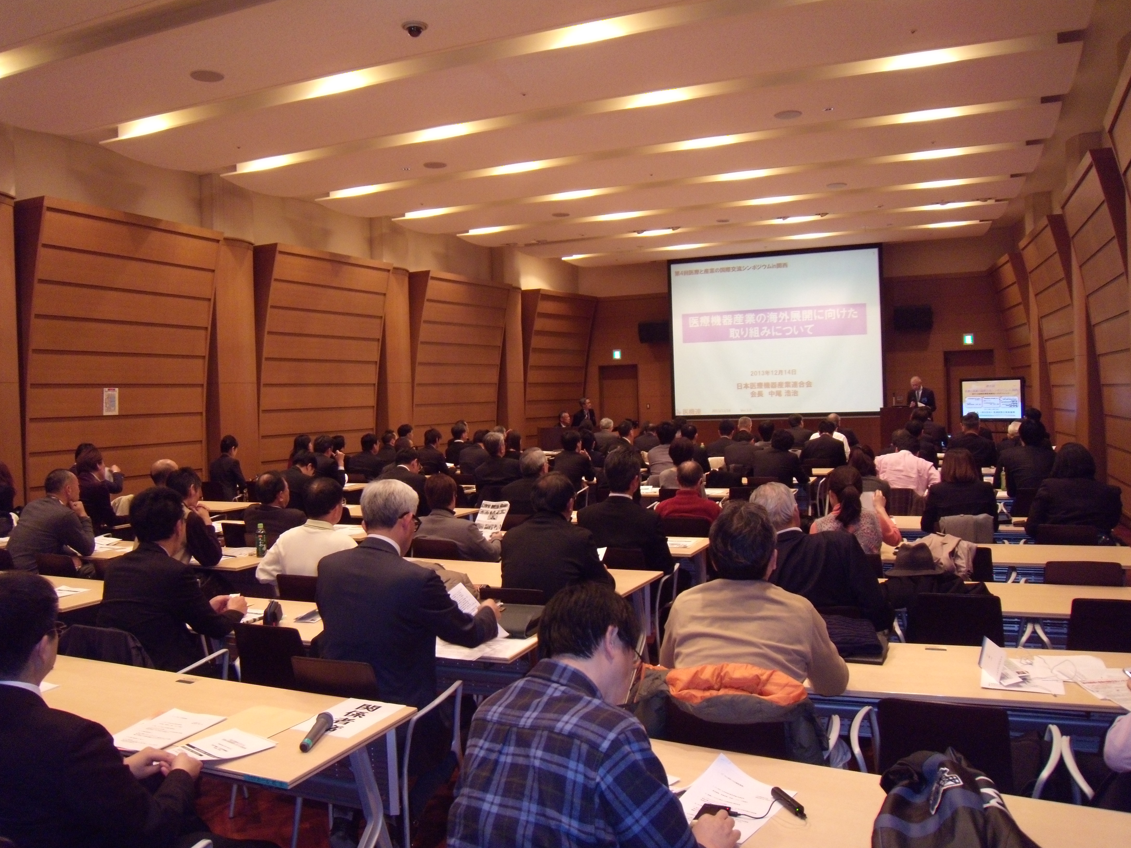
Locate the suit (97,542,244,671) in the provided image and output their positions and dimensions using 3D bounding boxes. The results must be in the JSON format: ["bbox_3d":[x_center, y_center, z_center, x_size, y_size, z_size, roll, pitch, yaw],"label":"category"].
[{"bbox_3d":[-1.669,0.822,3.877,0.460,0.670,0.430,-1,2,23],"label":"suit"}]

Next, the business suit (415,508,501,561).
[{"bbox_3d":[-0.664,0.828,5.706,0.470,0.630,0.410,0,2,28],"label":"business suit"}]

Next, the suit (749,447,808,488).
[{"bbox_3d":[2.188,0.570,9.380,0.550,0.670,0.400,-1,2,20],"label":"suit"}]

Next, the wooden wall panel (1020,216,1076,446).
[{"bbox_3d":[7.194,-1.003,13.371,0.542,3.689,2.582,-1,2,20],"label":"wooden wall panel"}]

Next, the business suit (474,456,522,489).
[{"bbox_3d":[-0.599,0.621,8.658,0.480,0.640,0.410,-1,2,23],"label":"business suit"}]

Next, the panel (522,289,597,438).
[{"bbox_3d":[-0.054,-1.034,21.186,0.540,3.930,2.374,0,2,34],"label":"panel"}]

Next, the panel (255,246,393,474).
[{"bbox_3d":[-3.658,-0.744,14.190,0.542,3.689,2.582,0,2,27],"label":"panel"}]

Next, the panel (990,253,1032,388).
[{"bbox_3d":[8.390,-1.165,16.967,0.542,3.689,2.495,-1,2,19],"label":"panel"}]

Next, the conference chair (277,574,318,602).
[{"bbox_3d":[-1.120,1.126,4.701,0.560,0.840,0.560,0,2,23],"label":"conference chair"}]

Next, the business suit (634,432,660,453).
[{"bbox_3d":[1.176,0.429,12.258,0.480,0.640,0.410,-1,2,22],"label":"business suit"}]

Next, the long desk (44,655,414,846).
[{"bbox_3d":[-1.396,1.253,2.943,1.800,0.720,0.600,0,2,23],"label":"long desk"}]

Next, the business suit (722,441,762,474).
[{"bbox_3d":[2.054,0.539,10.500,0.520,0.670,0.400,-1,2,21],"label":"business suit"}]

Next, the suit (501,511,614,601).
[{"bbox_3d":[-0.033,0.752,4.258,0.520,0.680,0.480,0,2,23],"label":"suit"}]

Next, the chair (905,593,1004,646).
[{"bbox_3d":[1.636,1.103,3.939,0.560,0.840,0.560,-1,2,14],"label":"chair"}]

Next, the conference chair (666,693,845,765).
[{"bbox_3d":[0.576,1.159,2.905,0.560,0.840,0.560,-1,2,14],"label":"conference chair"}]

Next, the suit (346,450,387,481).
[{"bbox_3d":[-2.396,0.628,11.100,0.470,0.670,0.400,0,2,29],"label":"suit"}]

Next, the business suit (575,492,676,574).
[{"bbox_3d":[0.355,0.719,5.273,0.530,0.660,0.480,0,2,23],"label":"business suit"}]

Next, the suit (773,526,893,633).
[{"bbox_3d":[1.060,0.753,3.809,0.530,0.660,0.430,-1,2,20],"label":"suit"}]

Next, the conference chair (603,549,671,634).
[{"bbox_3d":[0.322,1.079,5.291,0.560,0.840,0.560,0,2,23],"label":"conference chair"}]

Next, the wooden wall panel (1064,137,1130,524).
[{"bbox_3d":[5.810,-0.837,9.821,0.542,3.689,2.539,-1,2,23],"label":"wooden wall panel"}]

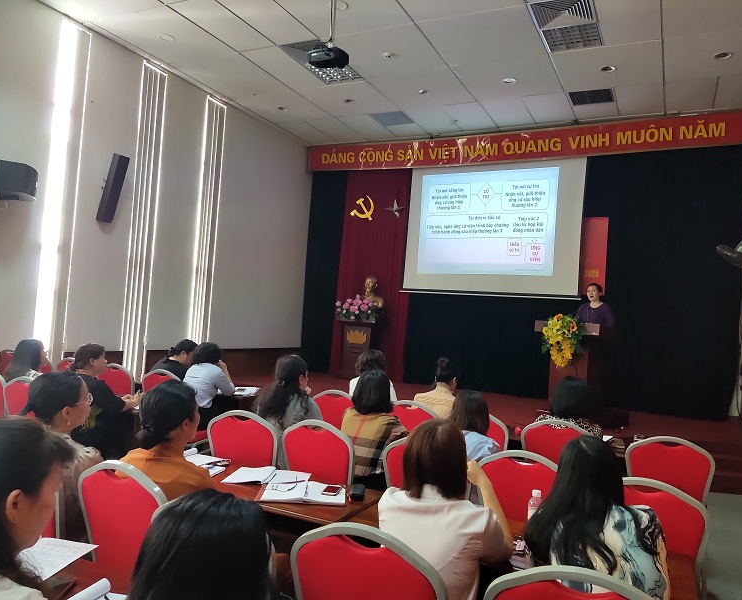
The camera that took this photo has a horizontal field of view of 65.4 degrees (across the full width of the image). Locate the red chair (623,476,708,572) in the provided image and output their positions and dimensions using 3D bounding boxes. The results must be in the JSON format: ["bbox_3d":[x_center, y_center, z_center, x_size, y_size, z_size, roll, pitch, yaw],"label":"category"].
[{"bbox_3d":[1.188,1.195,2.536,0.465,0.930,0.570,3,-2,27],"label":"red chair"}]

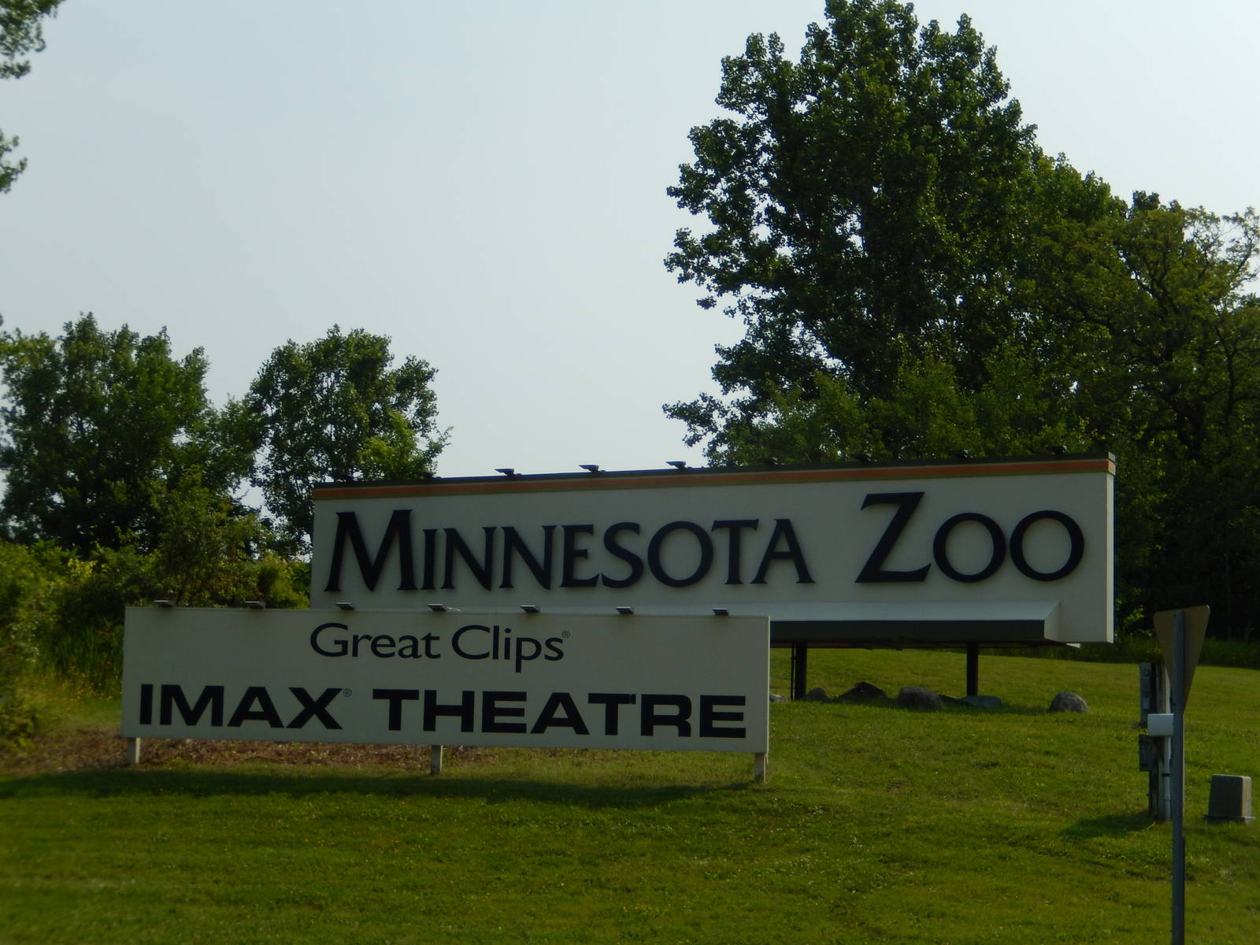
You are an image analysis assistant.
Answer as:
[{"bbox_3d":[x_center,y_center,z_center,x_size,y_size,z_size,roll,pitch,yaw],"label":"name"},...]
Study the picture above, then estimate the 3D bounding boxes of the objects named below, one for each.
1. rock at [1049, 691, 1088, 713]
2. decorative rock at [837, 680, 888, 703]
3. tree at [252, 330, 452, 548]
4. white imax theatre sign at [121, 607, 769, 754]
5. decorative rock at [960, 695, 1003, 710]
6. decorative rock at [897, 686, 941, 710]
[{"bbox_3d":[6.150,3.230,34.200,0.460,0.300,0.420,-2,-8,28],"label":"rock"},{"bbox_3d":[3.379,3.193,35.400,0.630,0.320,0.480,-2,-8,28],"label":"decorative rock"},{"bbox_3d":[-7.120,0.438,62.000,4.900,7.900,4.900,1,-7,0],"label":"tree"},{"bbox_3d":[-1.903,2.070,24.498,6.620,1.326,0.200,0,-7,10],"label":"white imax theatre sign"},{"bbox_3d":[5.008,3.287,34.800,0.580,0.250,0.450,-2,-8,28],"label":"decorative rock"},{"bbox_3d":[4.125,3.214,34.700,0.560,0.340,0.440,-2,-8,28],"label":"decorative rock"}]

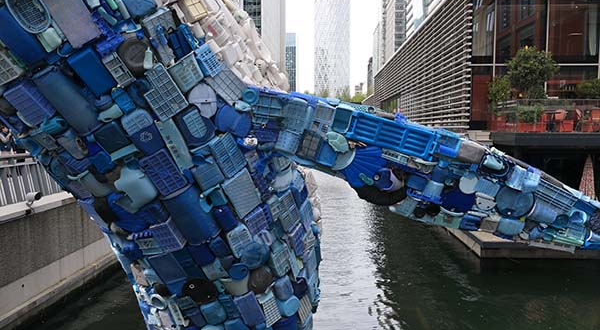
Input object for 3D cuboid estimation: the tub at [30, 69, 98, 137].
[{"bbox_3d":[-3.030,-0.828,6.100,0.360,0.930,0.360,-39,32,-17],"label":"tub"}]

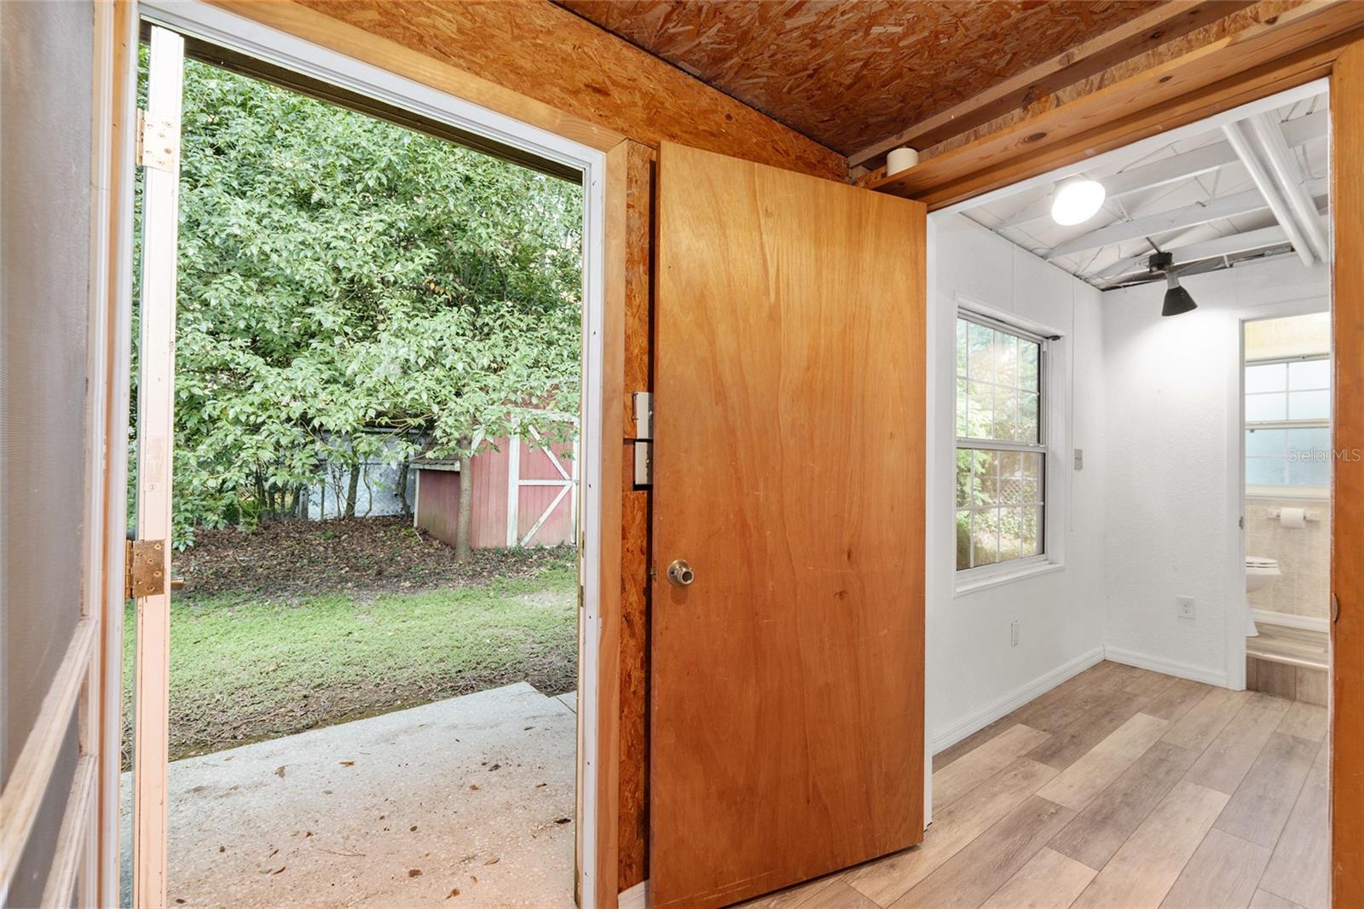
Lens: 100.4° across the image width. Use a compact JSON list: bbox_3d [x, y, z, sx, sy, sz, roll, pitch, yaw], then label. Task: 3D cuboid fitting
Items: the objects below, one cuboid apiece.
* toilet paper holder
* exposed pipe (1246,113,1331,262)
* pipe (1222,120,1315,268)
[{"bbox_3d":[3.795,0.374,3.523,0.075,0.062,0.225,0,0,-38],"label":"toilet paper holder"},{"bbox_3d":[2.342,-0.963,2.152,2.100,0.042,0.042,0,0,-38],"label":"exposed pipe"},{"bbox_3d":[2.307,-0.960,2.197,2.100,0.042,0.042,0,0,-38],"label":"pipe"}]

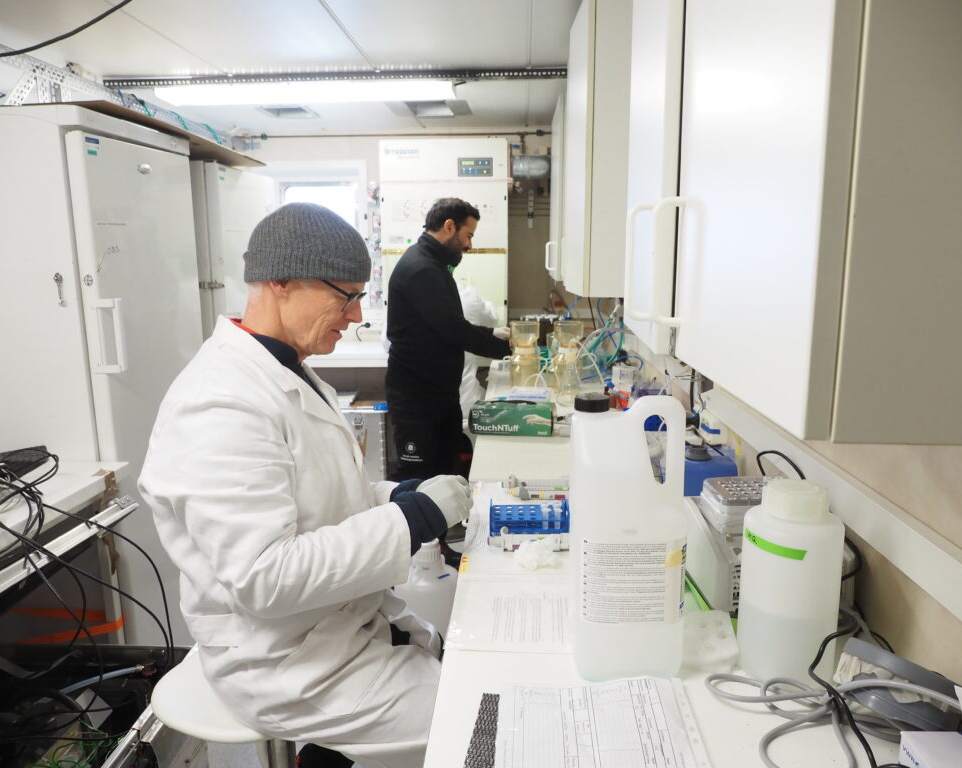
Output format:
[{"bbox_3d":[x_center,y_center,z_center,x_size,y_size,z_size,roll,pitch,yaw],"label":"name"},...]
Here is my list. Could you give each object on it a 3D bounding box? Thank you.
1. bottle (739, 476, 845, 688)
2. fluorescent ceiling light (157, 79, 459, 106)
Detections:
[{"bbox_3d":[0.407,0.251,0.935,0.121,0.238,0.121,0,11,3],"label":"bottle"},{"bbox_3d":[-0.738,-1.243,3.046,1.250,0.055,0.185,0,11,3],"label":"fluorescent ceiling light"}]

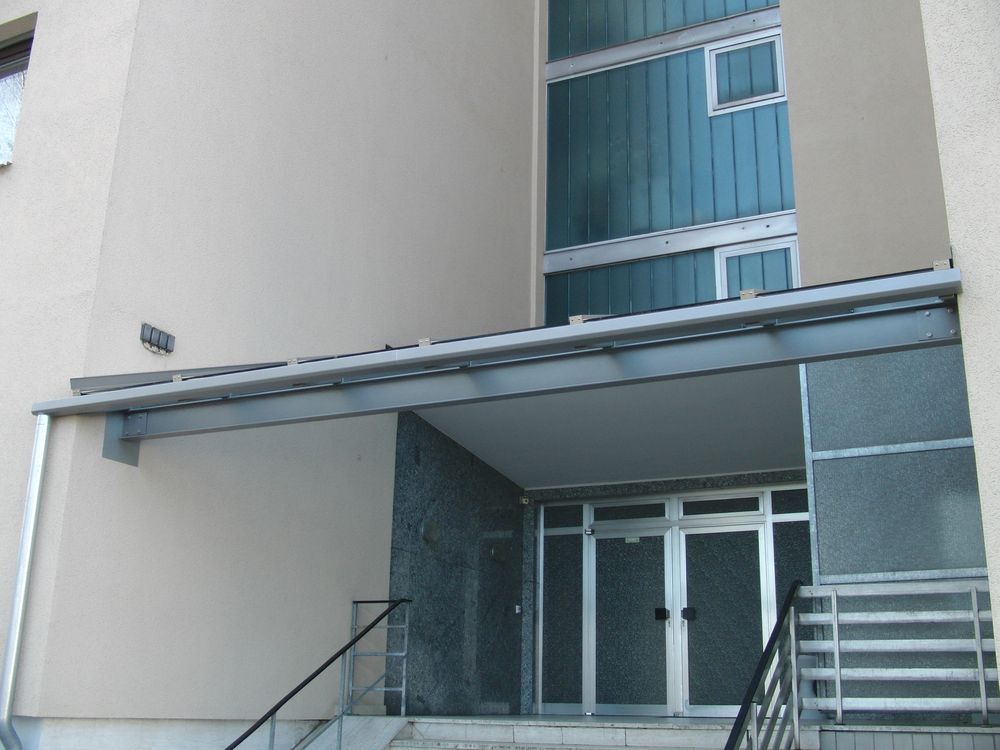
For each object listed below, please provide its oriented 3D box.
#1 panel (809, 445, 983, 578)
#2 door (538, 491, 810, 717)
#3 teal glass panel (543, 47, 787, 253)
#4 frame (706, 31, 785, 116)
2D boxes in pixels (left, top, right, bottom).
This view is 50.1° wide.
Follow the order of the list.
[{"bbox_3d":[3.677,1.263,9.815,1.501,1.102,0.040,-7,-19,25],"label":"panel"},{"bbox_3d":[1.910,2.491,11.694,3.180,2.425,0.120,-7,-19,25],"label":"door"},{"bbox_3d":[2.040,-2.904,13.350,3.151,2.507,0.070,-7,-19,25],"label":"teal glass panel"},{"bbox_3d":[3.015,-3.686,13.092,0.972,1.052,0.100,-7,-19,25],"label":"frame"}]

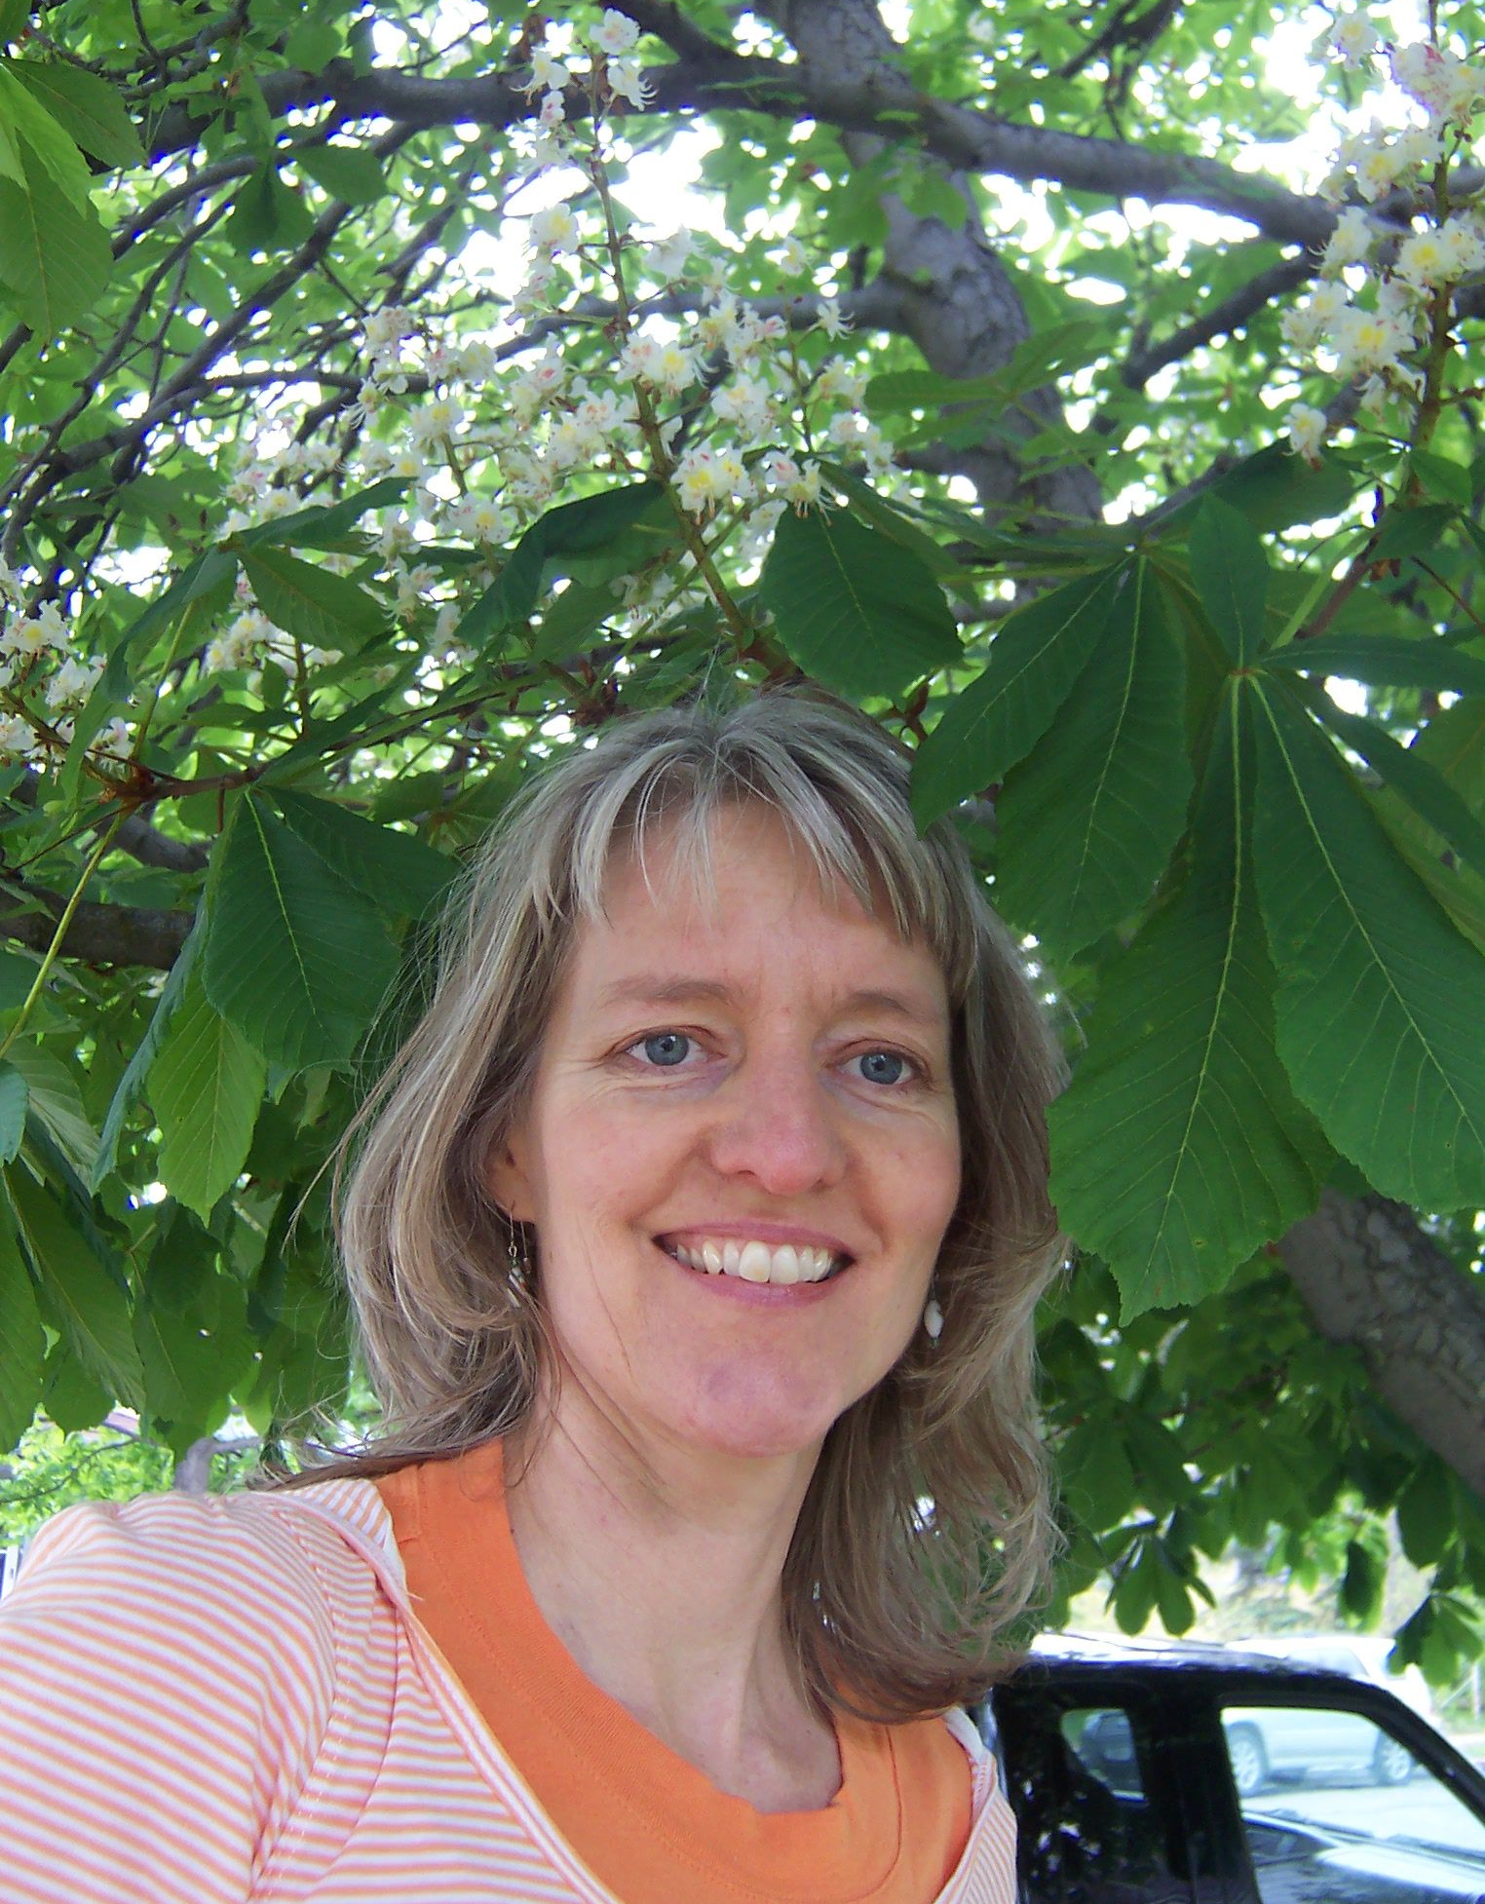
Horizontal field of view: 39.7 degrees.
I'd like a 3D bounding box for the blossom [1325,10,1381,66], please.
[{"bbox_3d":[0.273,-0.408,0.920,0.025,0.026,0.024,-5,-20,14],"label":"blossom"}]

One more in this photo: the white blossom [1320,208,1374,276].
[{"bbox_3d":[0.264,-0.311,0.900,0.024,0.030,0.024,-8,-20,22],"label":"white blossom"}]

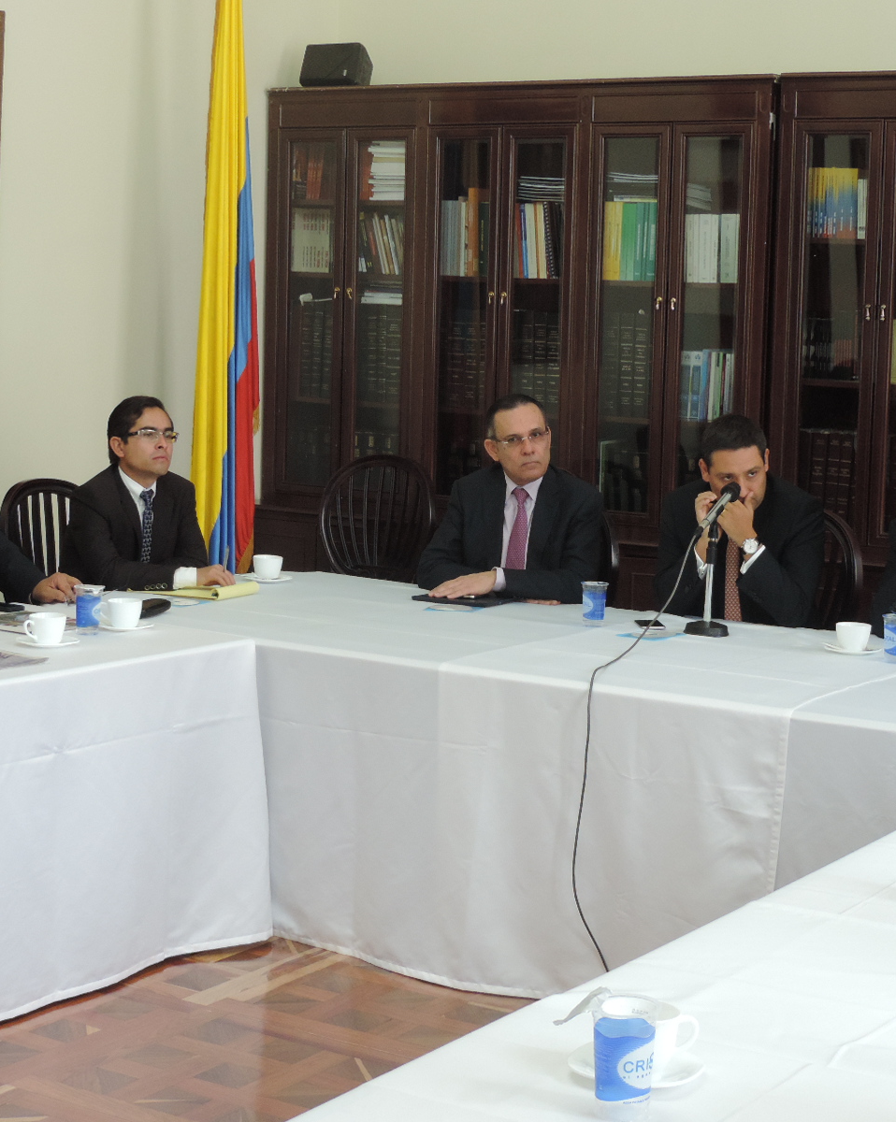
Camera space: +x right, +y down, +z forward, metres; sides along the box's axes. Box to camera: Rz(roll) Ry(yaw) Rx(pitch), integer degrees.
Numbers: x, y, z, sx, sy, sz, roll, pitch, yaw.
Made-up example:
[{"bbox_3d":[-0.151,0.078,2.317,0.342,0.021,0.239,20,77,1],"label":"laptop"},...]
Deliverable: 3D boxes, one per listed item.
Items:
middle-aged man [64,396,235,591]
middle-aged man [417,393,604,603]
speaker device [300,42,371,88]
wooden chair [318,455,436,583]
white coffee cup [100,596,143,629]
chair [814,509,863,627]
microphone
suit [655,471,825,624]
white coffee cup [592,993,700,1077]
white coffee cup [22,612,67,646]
[{"bbox_3d":[-0.900,0.164,6.567,0.750,1.320,0.520,7,8,37],"label":"middle-aged man"},{"bbox_3d":[0.201,0.202,6.326,0.560,1.366,0.750,4,7,16],"label":"middle-aged man"},{"bbox_3d":[-0.448,-1.979,8.620,0.270,0.185,0.200,5,7,27],"label":"speaker device"},{"bbox_3d":[-0.390,0.166,7.812,0.480,1.045,0.540,6,7,30],"label":"wooden chair"},{"bbox_3d":[-0.834,0.135,5.513,0.111,0.068,0.089,1,7,-9],"label":"white coffee cup"},{"bbox_3d":[0.916,0.383,6.283,0.450,1.060,0.520,5,7,27],"label":"chair"},{"bbox_3d":[0.718,-0.138,5.720,0.050,0.050,0.215,7,40,35],"label":"microphone"},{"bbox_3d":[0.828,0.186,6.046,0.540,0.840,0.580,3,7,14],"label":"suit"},{"bbox_3d":[0.223,0.529,2.386,0.112,0.068,0.089,3,7,11],"label":"white coffee cup"},{"bbox_3d":[-0.968,0.161,5.177,0.110,0.068,0.087,0,7,-14],"label":"white coffee cup"}]

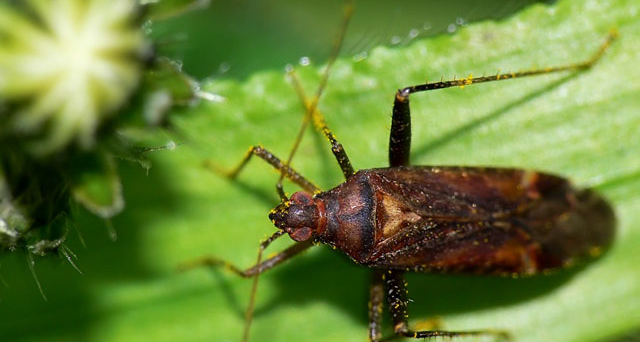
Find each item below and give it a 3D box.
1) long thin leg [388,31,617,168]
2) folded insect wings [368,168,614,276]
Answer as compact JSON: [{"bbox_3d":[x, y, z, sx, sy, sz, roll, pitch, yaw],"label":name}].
[{"bbox_3d":[0.004,-0.001,0.146,0.006,0.001,0.004,-6,91,-11],"label":"long thin leg"},{"bbox_3d":[0.004,0.001,0.145,0.006,0.001,0.003,2,90,-9],"label":"folded insect wings"}]

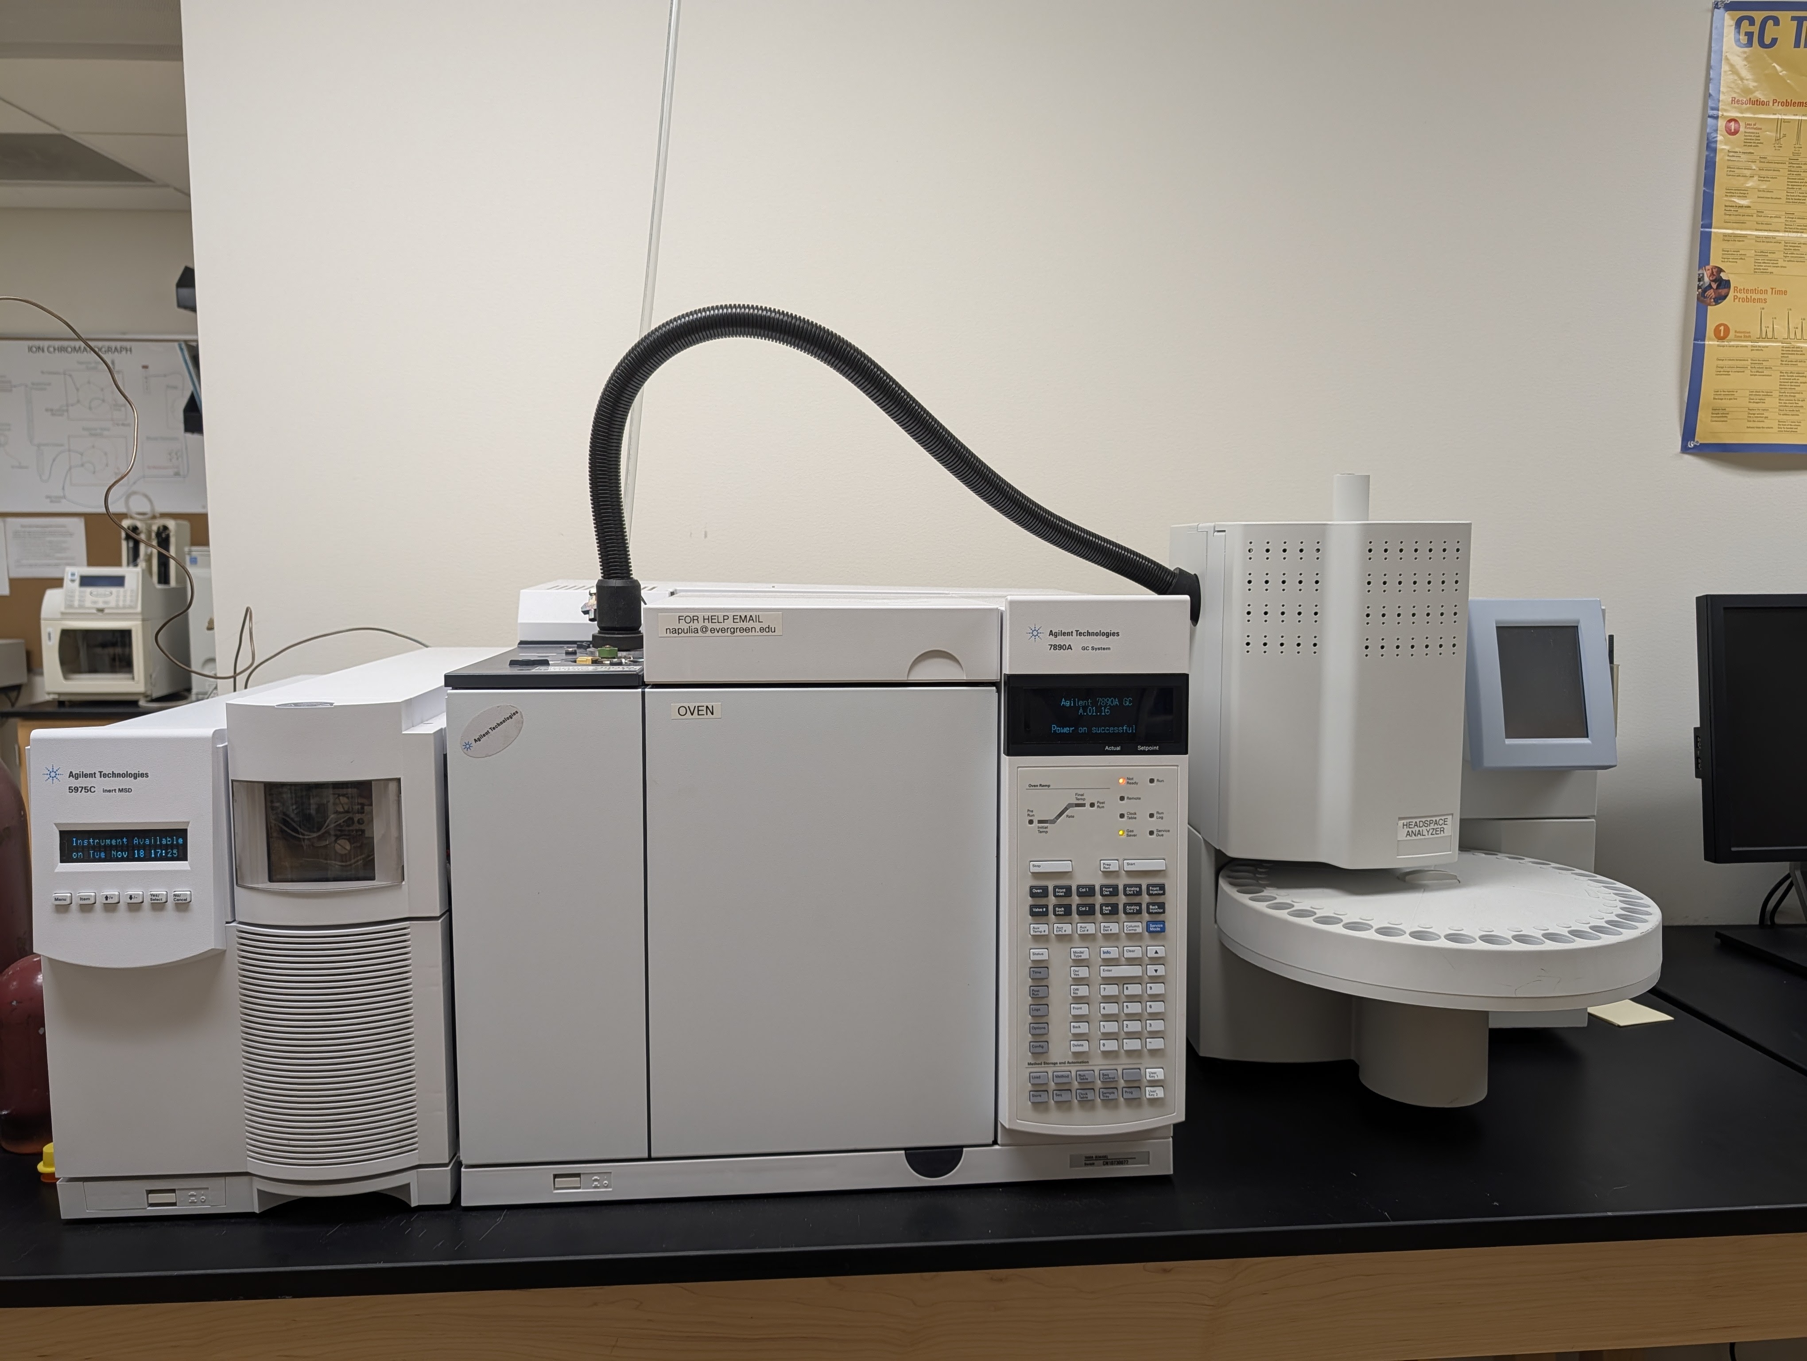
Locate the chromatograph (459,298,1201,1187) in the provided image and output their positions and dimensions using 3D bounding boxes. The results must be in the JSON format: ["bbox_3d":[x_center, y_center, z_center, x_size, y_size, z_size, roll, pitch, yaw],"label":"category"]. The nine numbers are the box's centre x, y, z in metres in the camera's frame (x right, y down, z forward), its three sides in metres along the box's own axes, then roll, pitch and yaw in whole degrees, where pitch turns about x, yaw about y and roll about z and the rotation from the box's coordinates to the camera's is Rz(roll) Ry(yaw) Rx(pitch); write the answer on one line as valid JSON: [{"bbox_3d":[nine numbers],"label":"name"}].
[{"bbox_3d":[-0.074,0.097,1.233,0.600,0.600,0.530,0,5,-6],"label":"chromatograph"}]

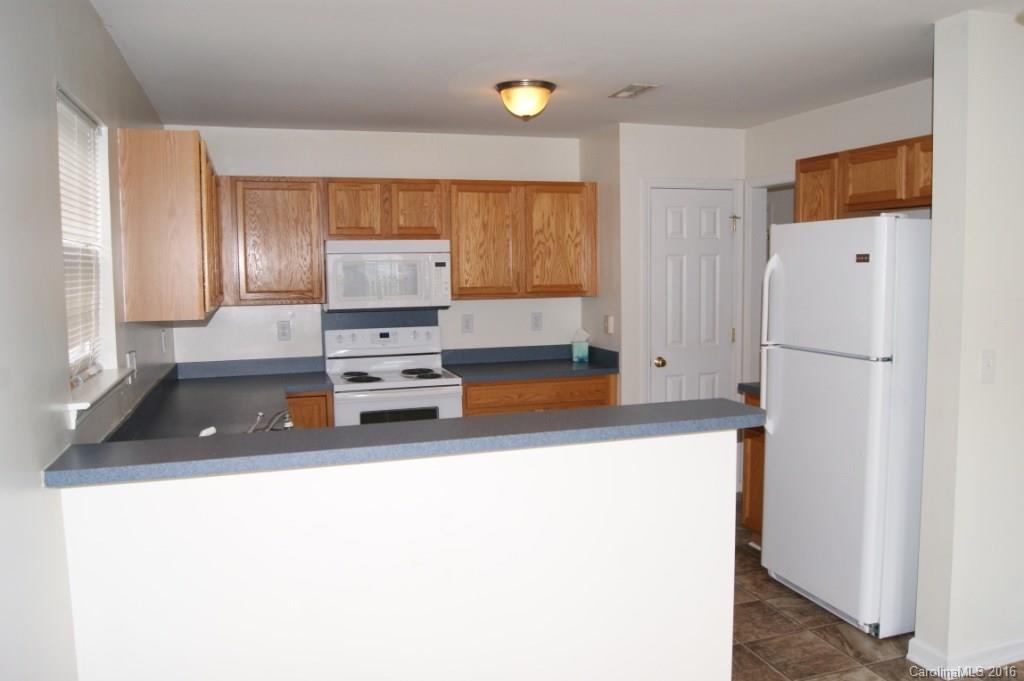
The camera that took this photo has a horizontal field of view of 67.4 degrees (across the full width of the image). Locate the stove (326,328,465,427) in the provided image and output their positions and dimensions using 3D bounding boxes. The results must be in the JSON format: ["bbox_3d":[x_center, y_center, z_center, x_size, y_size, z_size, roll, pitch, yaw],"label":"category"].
[{"bbox_3d":[-0.749,0.529,4.803,0.757,1.175,0.670,-2,5,-18],"label":"stove"}]

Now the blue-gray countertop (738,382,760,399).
[{"bbox_3d":[1.583,0.256,4.083,0.638,0.040,0.357,-3,5,-18],"label":"blue-gray countertop"}]

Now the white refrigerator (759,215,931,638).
[{"bbox_3d":[1.642,0.336,3.454,0.765,1.745,0.740,-2,5,-18],"label":"white refrigerator"}]

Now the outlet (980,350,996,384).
[{"bbox_3d":[1.704,0.096,2.737,0.074,0.120,0.010,-2,5,-18],"label":"outlet"}]

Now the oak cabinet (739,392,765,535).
[{"bbox_3d":[1.619,0.695,4.135,0.615,0.825,0.430,-2,5,-18],"label":"oak cabinet"}]

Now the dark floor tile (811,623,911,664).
[{"bbox_3d":[1.456,1.236,3.153,0.329,0.010,0.329,-2,5,-18],"label":"dark floor tile"}]

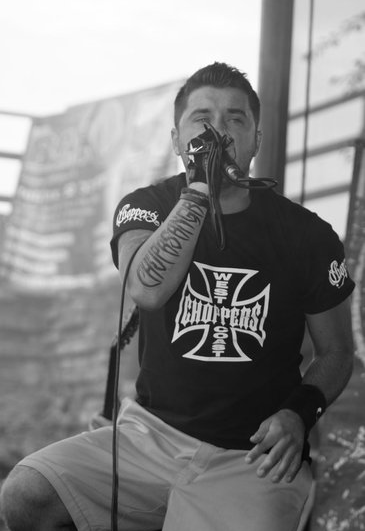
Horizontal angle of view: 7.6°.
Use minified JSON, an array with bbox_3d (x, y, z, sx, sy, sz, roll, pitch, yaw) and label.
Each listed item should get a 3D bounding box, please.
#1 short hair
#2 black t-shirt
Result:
[{"bbox_3d":[0.067,-0.327,5.280,0.168,0.140,0.195,2,-3,-2],"label":"short hair"},{"bbox_3d":[0.096,0.088,5.250,0.475,0.540,0.310,3,-4,0],"label":"black t-shirt"}]

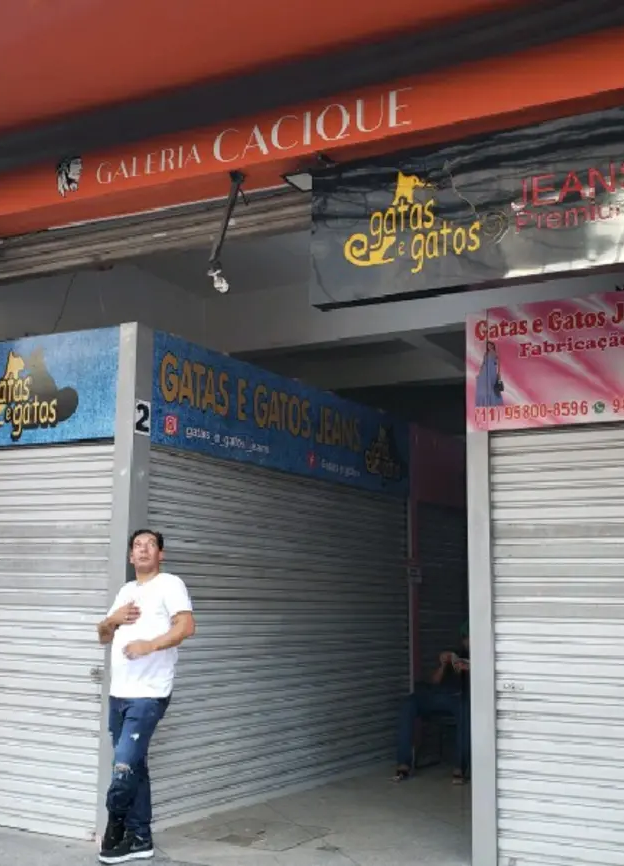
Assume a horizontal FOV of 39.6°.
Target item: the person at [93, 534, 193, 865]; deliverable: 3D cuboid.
[{"bbox_3d":[-0.929,1.445,4.959,0.510,1.735,0.420,-2,-9,20],"label":"person"}]

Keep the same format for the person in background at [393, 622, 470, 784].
[{"bbox_3d":[0.988,1.975,6.618,0.580,1.170,0.780,-4,-10,30],"label":"person in background"}]

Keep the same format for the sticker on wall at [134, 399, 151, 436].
[{"bbox_3d":[-1.026,-0.090,5.286,0.006,0.206,0.126,-5,-11,34],"label":"sticker on wall"}]

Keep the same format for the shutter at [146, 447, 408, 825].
[{"bbox_3d":[-0.093,1.424,6.495,0.070,2.215,3.250,-5,-11,34],"label":"shutter"}]

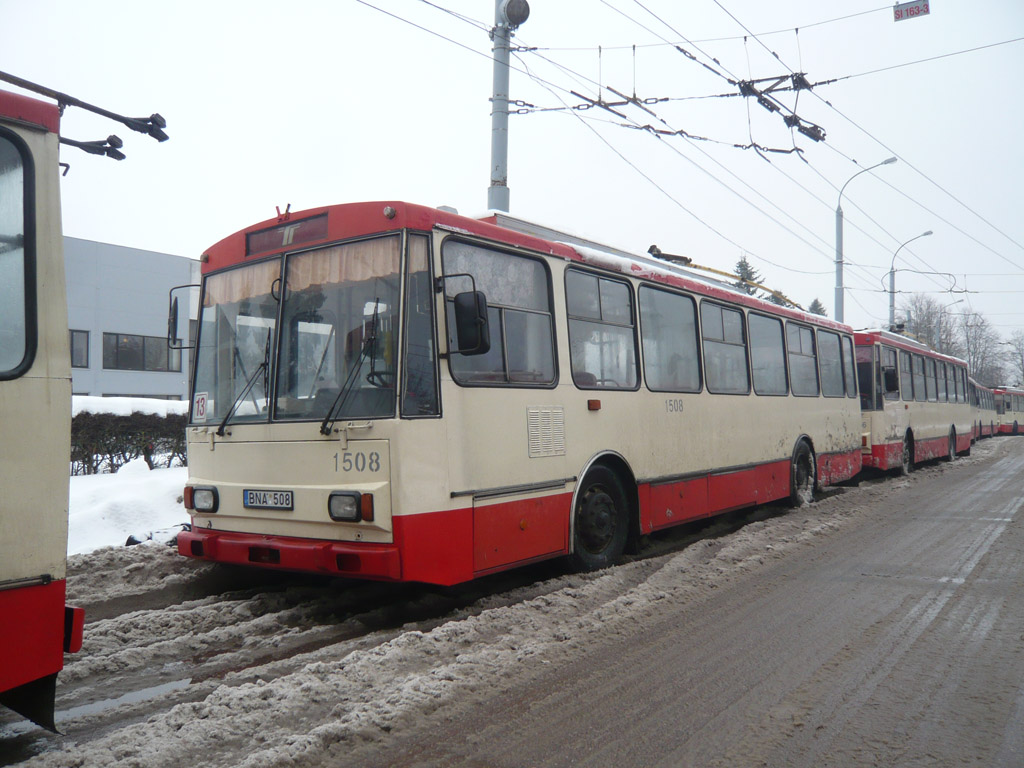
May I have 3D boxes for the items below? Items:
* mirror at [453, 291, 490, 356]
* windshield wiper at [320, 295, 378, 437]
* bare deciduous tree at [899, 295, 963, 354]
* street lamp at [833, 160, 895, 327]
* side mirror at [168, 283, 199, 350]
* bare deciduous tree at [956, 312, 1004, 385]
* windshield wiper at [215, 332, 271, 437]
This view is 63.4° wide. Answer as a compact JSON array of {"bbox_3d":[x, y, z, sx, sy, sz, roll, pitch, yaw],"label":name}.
[{"bbox_3d":[-0.266,-0.407,5.492,0.210,0.420,0.090,-2,-3,15],"label":"mirror"},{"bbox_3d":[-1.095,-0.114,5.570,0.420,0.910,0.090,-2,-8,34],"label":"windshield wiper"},{"bbox_3d":[38.325,-2.202,76.059,5.690,12.020,5.690,0,-2,0],"label":"bare deciduous tree"},{"bbox_3d":[13.015,-2.922,30.561,2.100,10.600,0.340,-1,-2,36],"label":"street lamp"},{"bbox_3d":[-2.788,-0.565,7.011,0.150,0.520,0.330,1,-3,-31],"label":"side mirror"},{"bbox_3d":[44.130,-1.507,78.041,4.520,10.830,4.520,0,-2,0],"label":"bare deciduous tree"},{"bbox_3d":[-2.008,-0.012,6.206,0.570,0.800,0.090,-4,-9,40],"label":"windshield wiper"}]

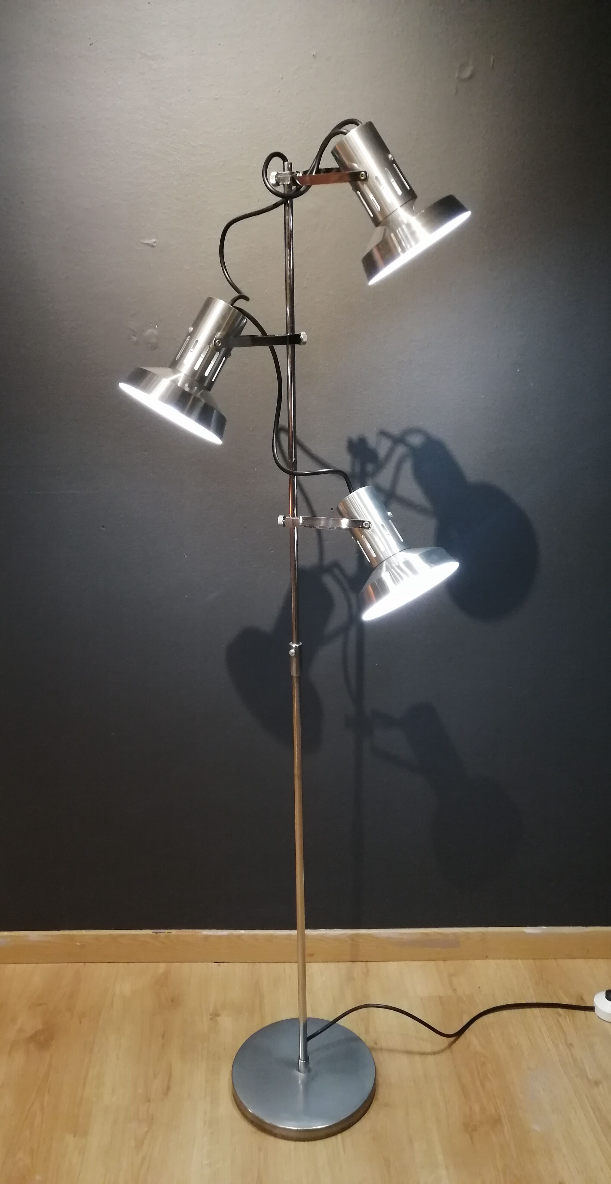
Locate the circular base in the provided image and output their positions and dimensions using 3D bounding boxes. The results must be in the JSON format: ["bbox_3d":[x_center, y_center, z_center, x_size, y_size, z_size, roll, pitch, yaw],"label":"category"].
[{"bbox_3d":[-0.001,0.808,1.544,0.236,0.026,0.236,-1,17,0],"label":"circular base"}]

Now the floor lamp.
[{"bbox_3d":[-0.011,0.130,1.323,0.432,1.450,0.263,-1,17,0],"label":"floor lamp"}]

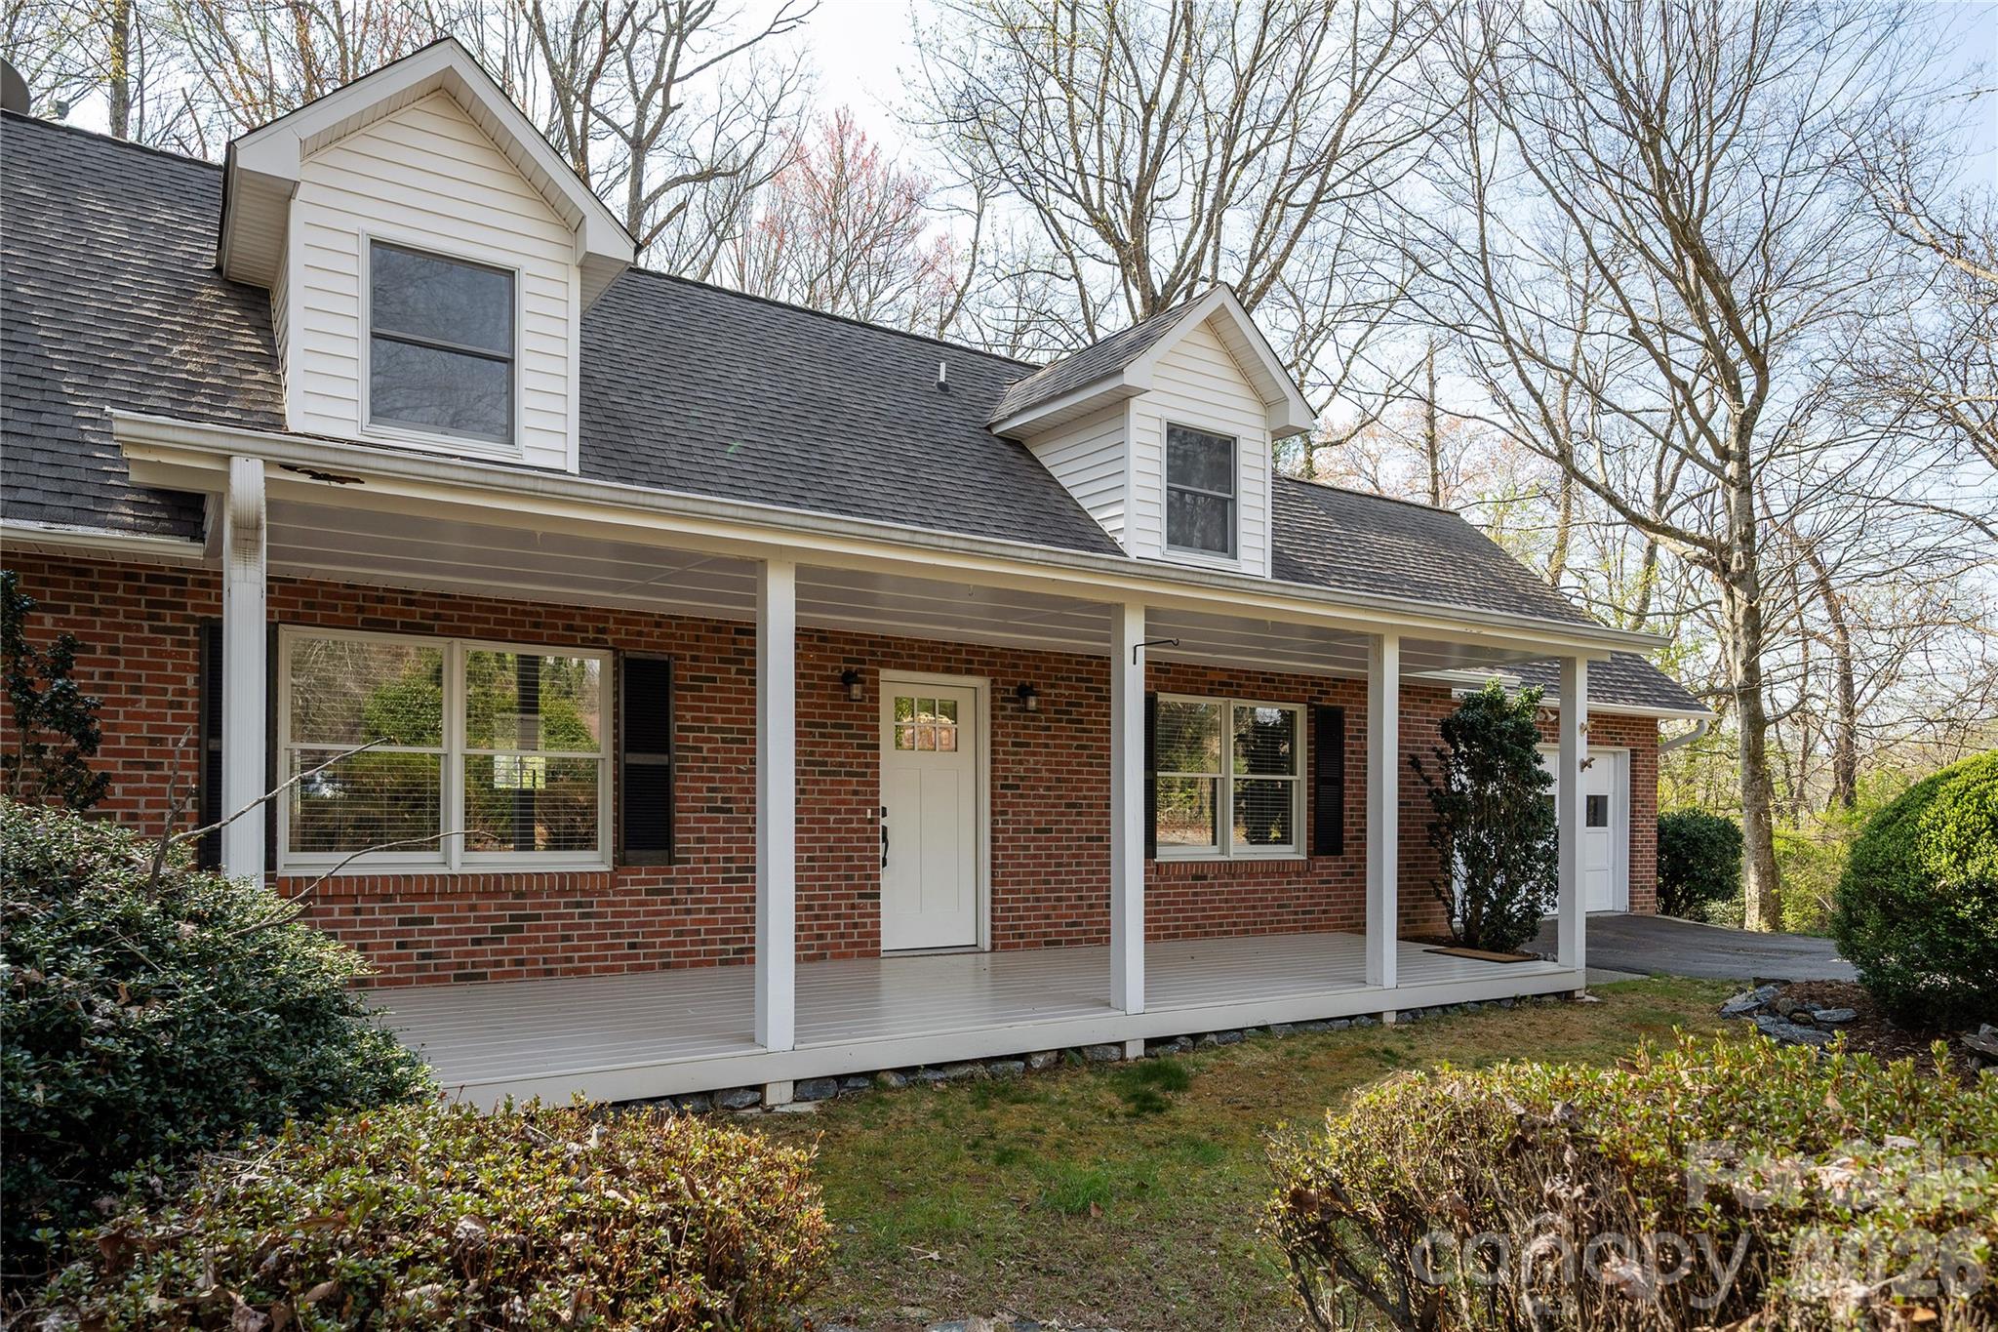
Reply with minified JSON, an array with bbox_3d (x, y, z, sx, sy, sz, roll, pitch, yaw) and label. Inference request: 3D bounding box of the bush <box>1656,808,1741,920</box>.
[{"bbox_3d":[9.690,2.760,15.600,1.500,1.550,1.450,4,-5,-29],"label":"bush"}]

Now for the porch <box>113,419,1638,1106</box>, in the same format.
[{"bbox_3d":[0.160,0.920,7.070,8.700,2.720,2.850,4,-5,-29],"label":"porch"}]

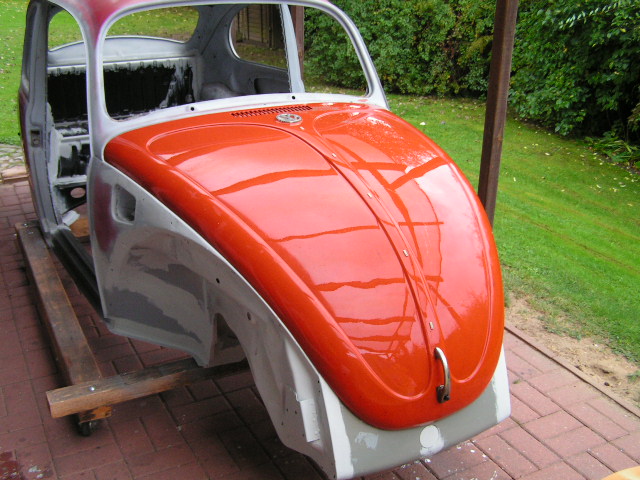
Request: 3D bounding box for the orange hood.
[{"bbox_3d":[0.049,0.004,2.240,1.160,0.680,1.120,-11,24,-27],"label":"orange hood"}]

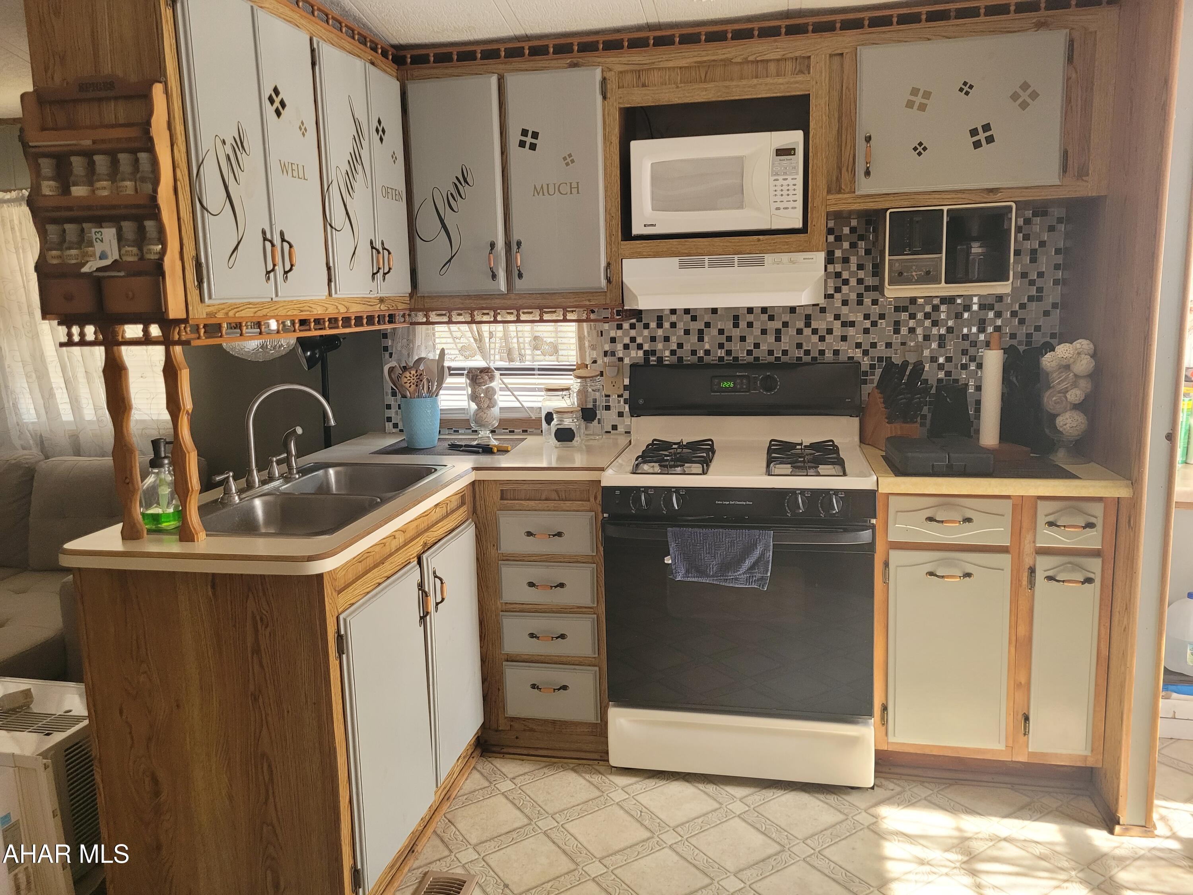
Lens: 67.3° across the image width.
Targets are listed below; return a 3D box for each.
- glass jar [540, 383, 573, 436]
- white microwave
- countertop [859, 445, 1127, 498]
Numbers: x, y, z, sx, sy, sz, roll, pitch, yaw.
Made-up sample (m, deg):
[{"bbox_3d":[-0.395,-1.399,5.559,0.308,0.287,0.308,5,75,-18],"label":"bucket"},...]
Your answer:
[{"bbox_3d":[-0.142,-0.119,3.178,0.103,0.188,0.103,1,10,13],"label":"glass jar"},{"bbox_3d":[0.398,-0.829,2.894,0.515,0.285,0.380,0,10,11],"label":"white microwave"},{"bbox_3d":[1.139,0.042,2.720,0.627,0.042,0.730,0,10,11],"label":"countertop"}]

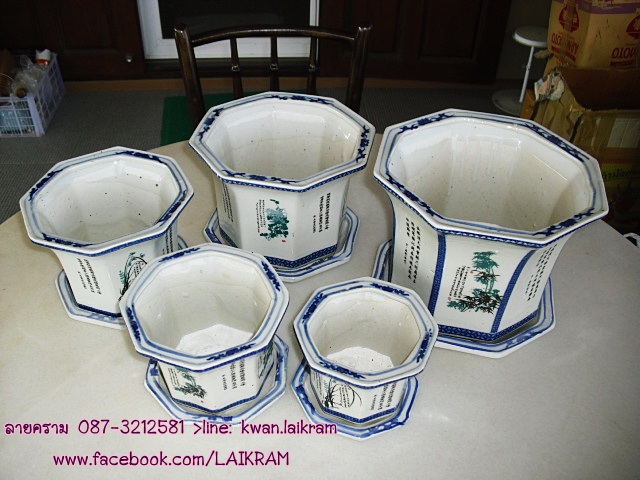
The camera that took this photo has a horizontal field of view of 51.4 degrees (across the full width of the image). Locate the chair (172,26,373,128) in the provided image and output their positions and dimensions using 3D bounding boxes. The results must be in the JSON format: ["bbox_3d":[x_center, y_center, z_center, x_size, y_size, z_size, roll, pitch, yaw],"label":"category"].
[{"bbox_3d":[-0.088,0.039,1.508,0.430,0.880,0.480,-1,41,-4],"label":"chair"}]

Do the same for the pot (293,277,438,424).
[{"bbox_3d":[0.056,0.146,0.857,0.169,0.114,0.169,18,43,17],"label":"pot"}]

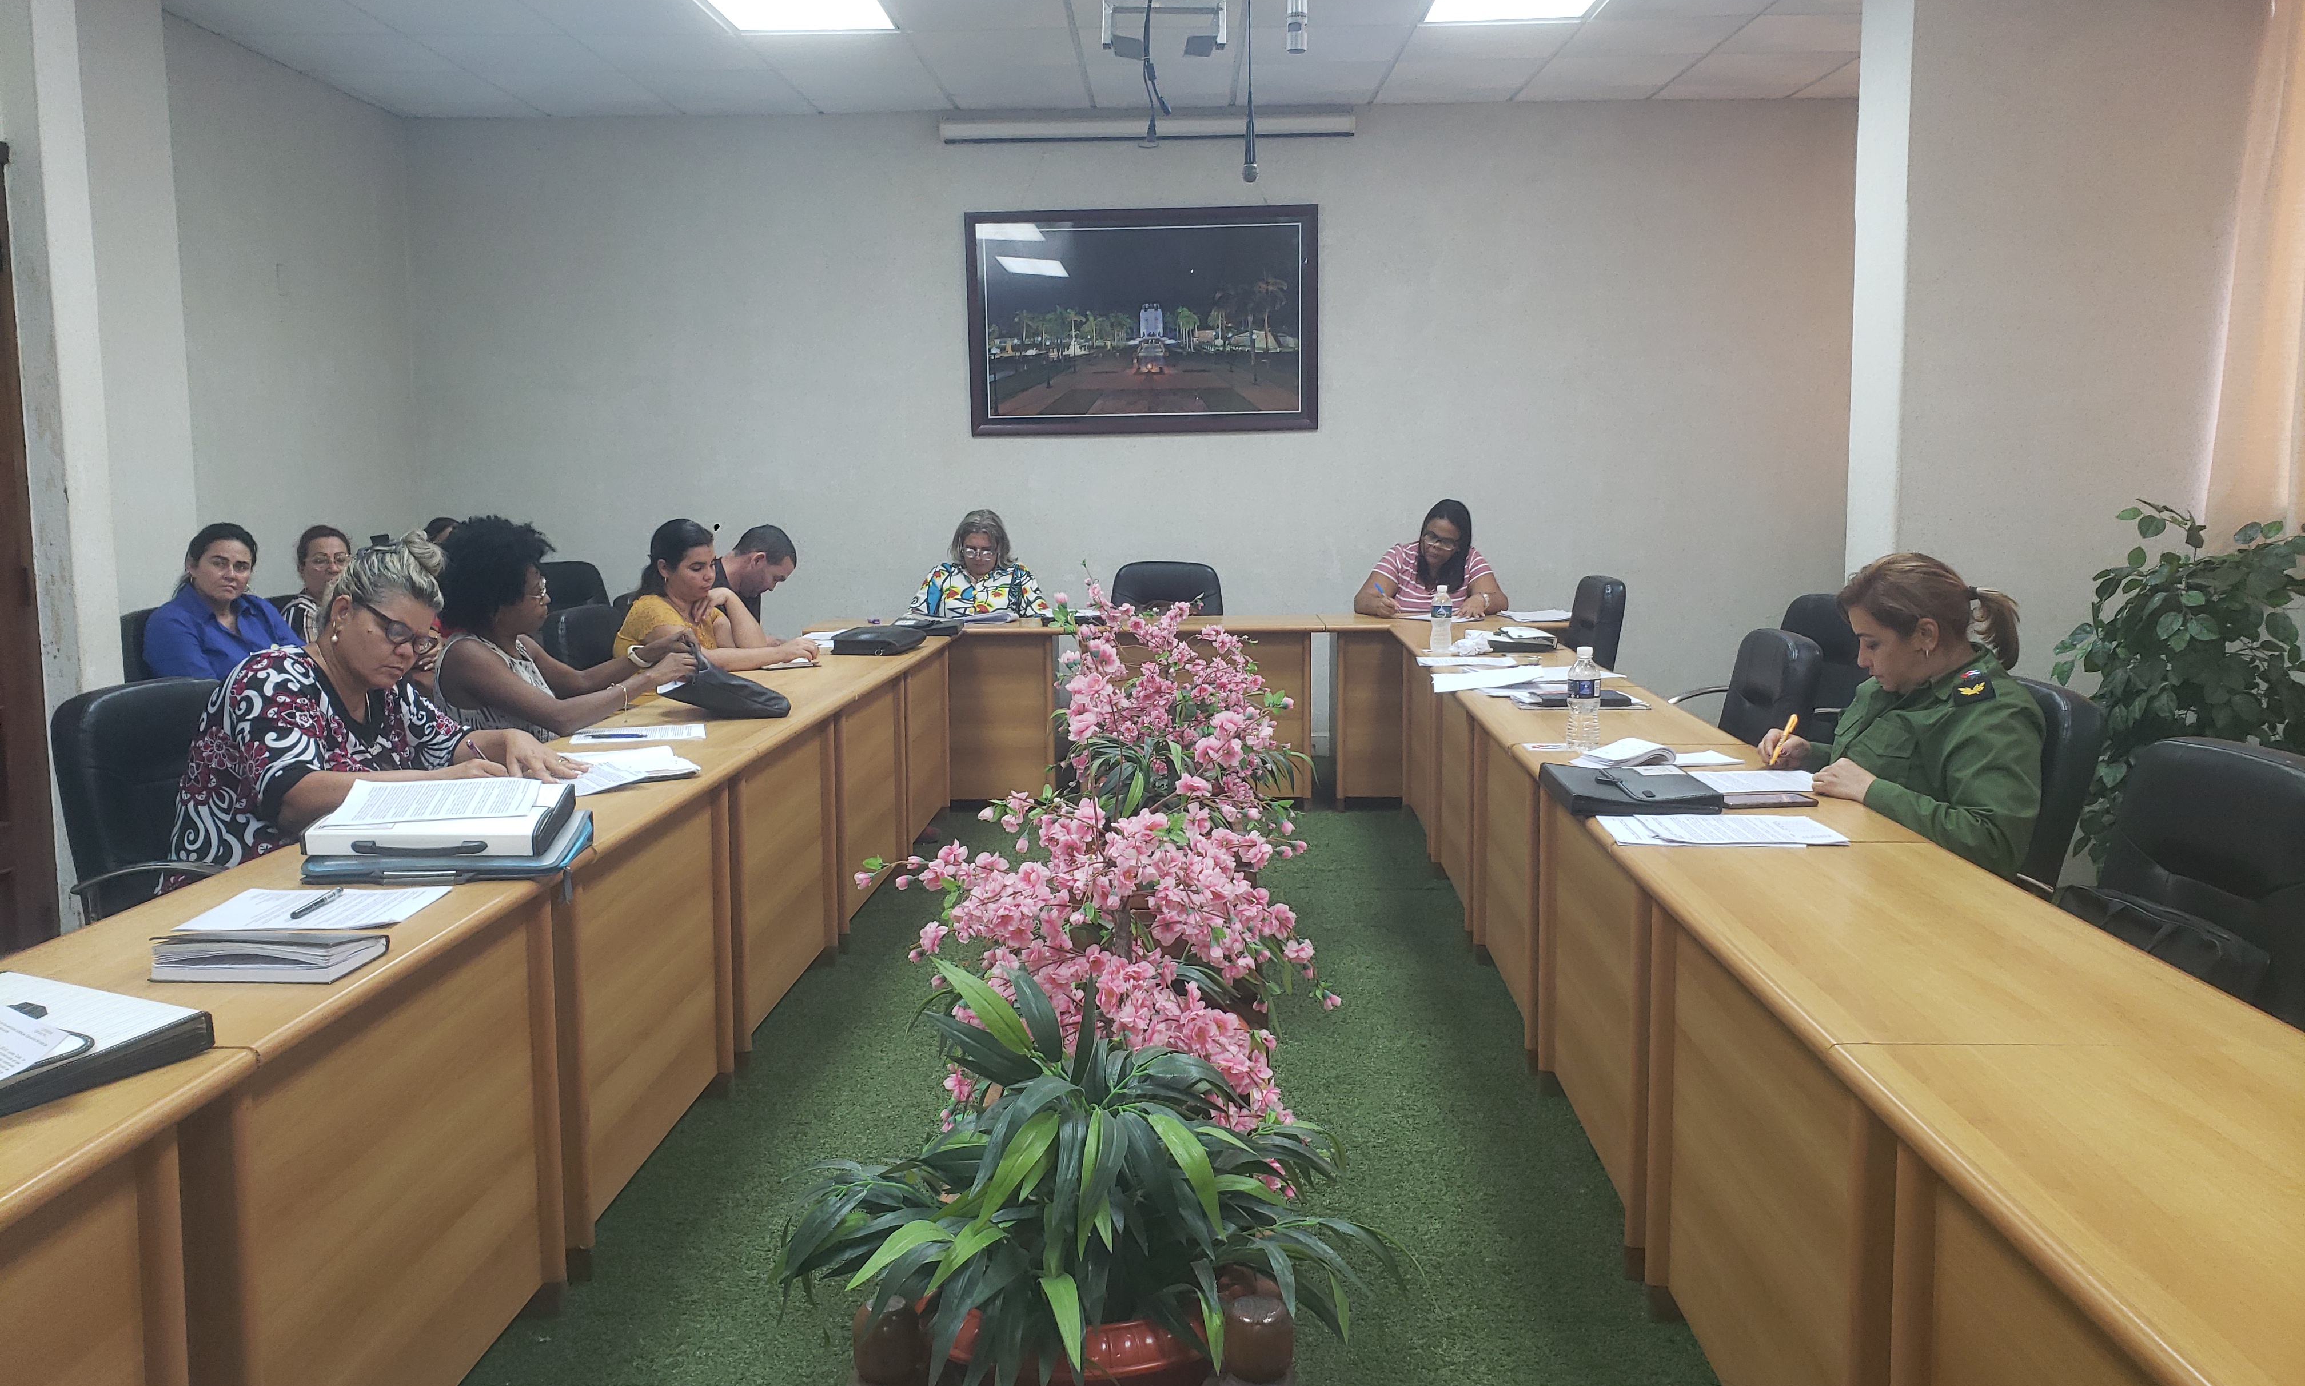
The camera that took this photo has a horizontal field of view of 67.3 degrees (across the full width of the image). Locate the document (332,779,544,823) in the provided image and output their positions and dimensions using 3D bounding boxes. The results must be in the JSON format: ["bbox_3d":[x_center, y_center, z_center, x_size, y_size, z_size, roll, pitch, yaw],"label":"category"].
[{"bbox_3d":[-1.099,0.162,2.736,0.303,0.025,0.219,0,7,2],"label":"document"}]

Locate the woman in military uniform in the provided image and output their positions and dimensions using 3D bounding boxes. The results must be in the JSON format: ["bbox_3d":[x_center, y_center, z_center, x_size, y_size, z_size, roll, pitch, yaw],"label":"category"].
[{"bbox_3d":[1.453,0.308,3.276,0.653,1.153,0.571,-1,7,-8],"label":"woman in military uniform"}]

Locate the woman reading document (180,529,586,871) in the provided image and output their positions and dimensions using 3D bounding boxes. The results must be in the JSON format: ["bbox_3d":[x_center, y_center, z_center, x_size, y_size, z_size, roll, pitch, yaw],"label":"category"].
[{"bbox_3d":[-1.445,0.337,3.273,0.700,1.260,0.620,1,7,14],"label":"woman reading document"}]

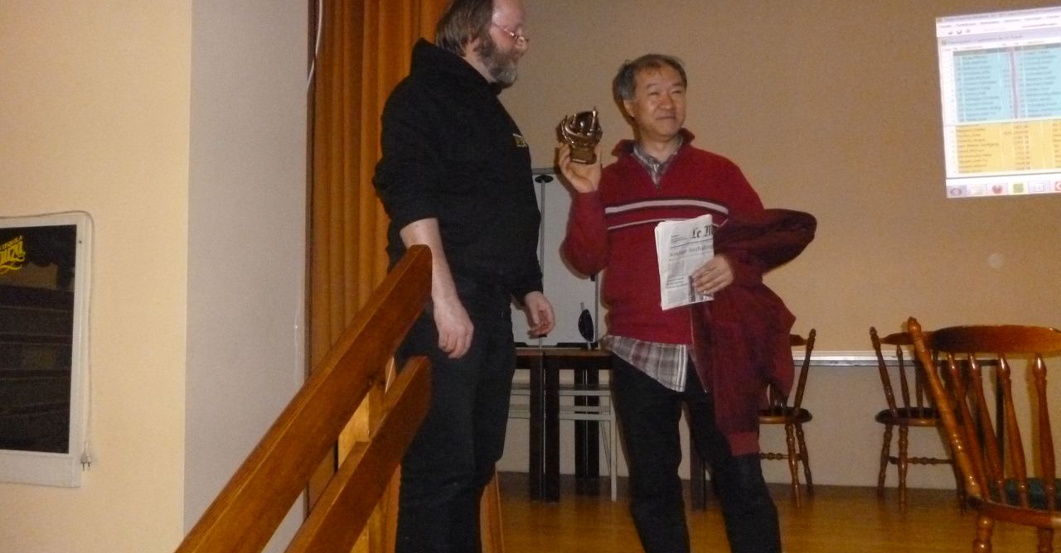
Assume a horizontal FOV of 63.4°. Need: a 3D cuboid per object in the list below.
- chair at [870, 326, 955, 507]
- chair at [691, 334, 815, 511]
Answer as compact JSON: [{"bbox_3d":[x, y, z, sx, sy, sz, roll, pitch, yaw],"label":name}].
[{"bbox_3d":[1.972,0.699,4.315,0.490,0.880,0.482,-2,-4,17],"label":"chair"},{"bbox_3d":[1.252,0.720,4.503,0.490,0.880,0.482,-2,-4,18],"label":"chair"}]

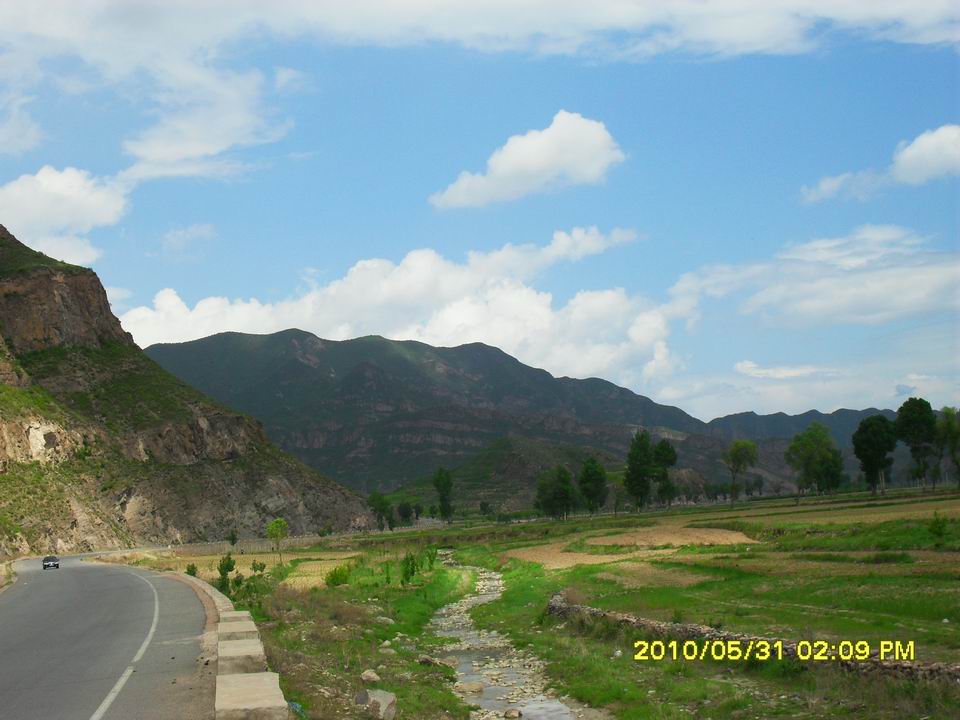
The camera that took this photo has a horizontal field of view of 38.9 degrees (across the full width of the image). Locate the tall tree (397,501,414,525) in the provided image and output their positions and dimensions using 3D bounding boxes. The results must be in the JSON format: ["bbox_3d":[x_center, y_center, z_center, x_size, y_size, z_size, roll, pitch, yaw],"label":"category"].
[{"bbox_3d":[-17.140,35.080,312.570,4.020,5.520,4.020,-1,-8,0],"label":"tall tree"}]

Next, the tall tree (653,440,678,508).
[{"bbox_3d":[28.310,17.170,207.370,3.850,10.380,3.850,-1,-8,0],"label":"tall tree"}]

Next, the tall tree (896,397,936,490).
[{"bbox_3d":[48.850,9.340,152.070,4.340,10.520,4.340,-1,-8,0],"label":"tall tree"}]

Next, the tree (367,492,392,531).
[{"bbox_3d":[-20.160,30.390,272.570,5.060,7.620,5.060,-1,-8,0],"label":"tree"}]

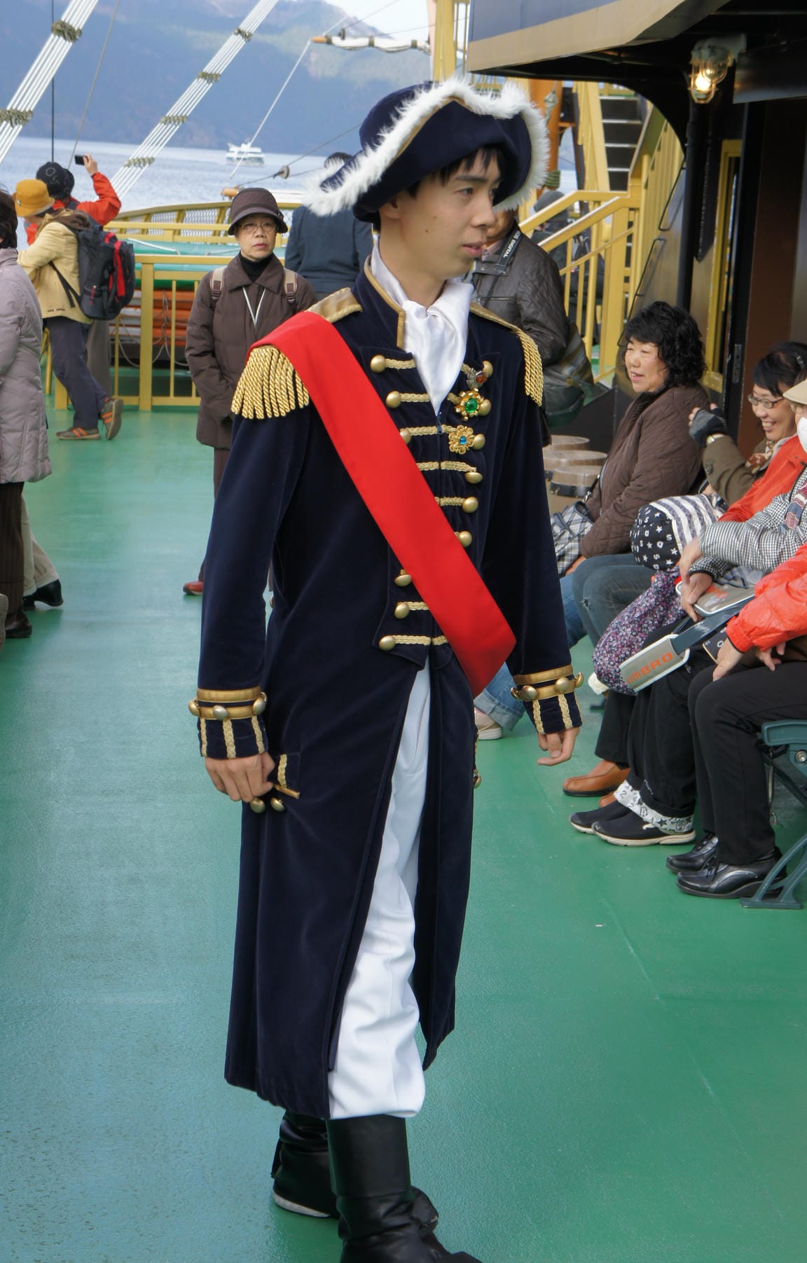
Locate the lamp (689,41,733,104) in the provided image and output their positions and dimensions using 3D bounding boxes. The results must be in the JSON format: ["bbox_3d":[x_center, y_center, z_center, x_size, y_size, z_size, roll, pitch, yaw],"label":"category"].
[{"bbox_3d":[1.072,-1.948,8.534,0.170,0.230,0.160,1,11,-5],"label":"lamp"}]

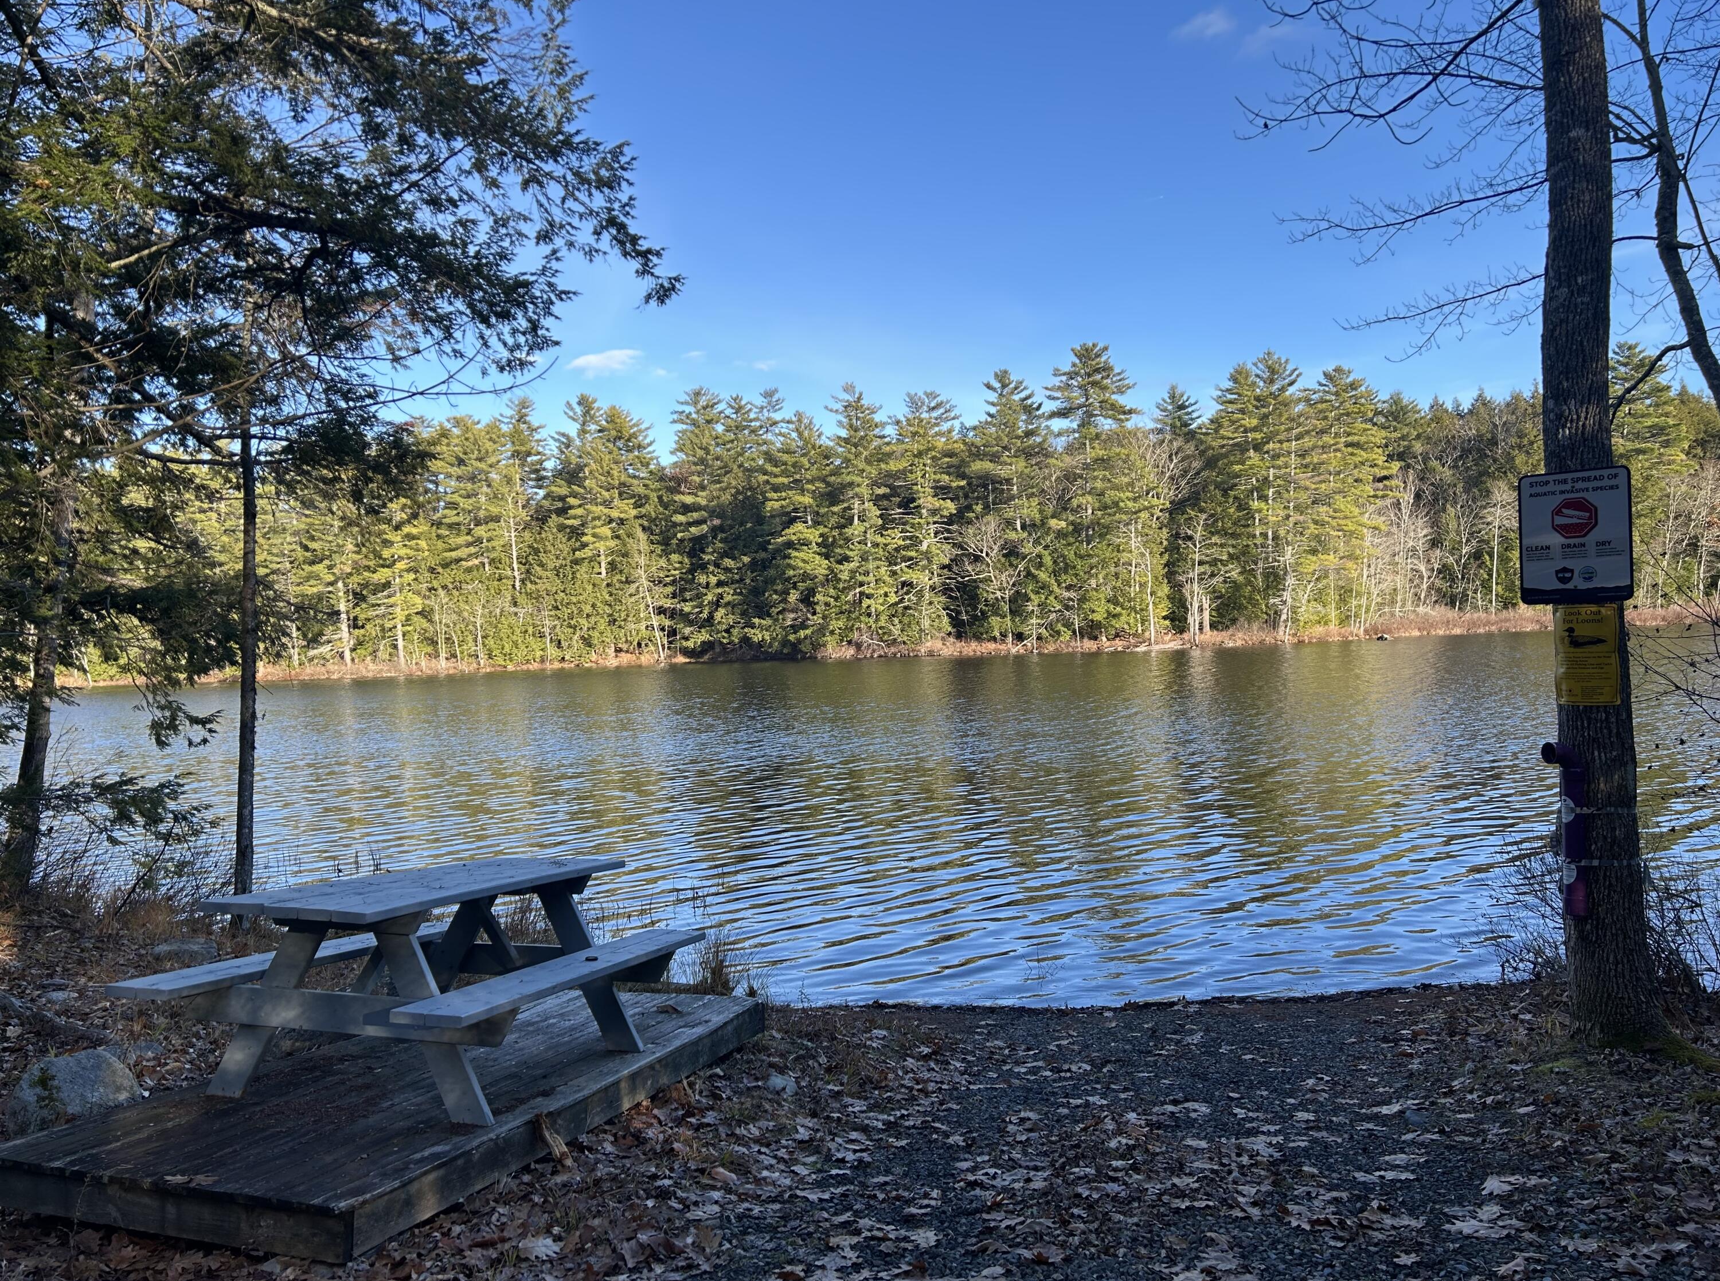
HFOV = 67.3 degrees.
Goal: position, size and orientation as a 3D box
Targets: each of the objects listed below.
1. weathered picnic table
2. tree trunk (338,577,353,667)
[{"bbox_3d":[-1.717,1.370,5.300,1.510,0.775,1.825,-1,-4,18],"label":"weathered picnic table"},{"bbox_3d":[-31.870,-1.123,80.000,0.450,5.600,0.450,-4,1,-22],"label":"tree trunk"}]

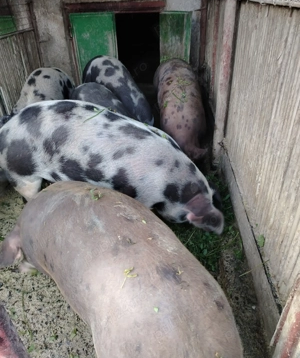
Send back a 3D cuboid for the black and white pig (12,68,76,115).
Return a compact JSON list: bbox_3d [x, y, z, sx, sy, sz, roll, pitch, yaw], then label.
[{"bbox_3d":[-0.938,-0.507,2.439,0.394,0.725,1.350,-4,34,0],"label":"black and white pig"}]

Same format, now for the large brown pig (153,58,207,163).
[{"bbox_3d":[0.239,-0.545,2.353,0.375,0.750,1.462,-5,34,-2],"label":"large brown pig"}]

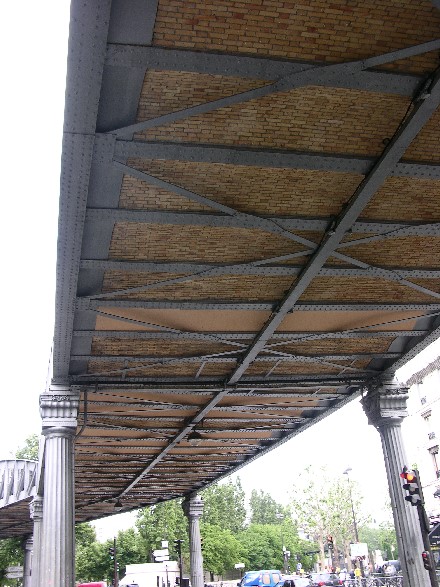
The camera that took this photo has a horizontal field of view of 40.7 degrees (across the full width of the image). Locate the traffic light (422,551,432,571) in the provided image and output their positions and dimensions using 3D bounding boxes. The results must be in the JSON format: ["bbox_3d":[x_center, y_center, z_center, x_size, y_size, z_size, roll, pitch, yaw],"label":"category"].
[{"bbox_3d":[4.472,5.759,12.800,0.180,0.400,0.140,6,-27,-22],"label":"traffic light"}]

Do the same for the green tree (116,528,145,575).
[{"bbox_3d":[-9.321,27.802,61.375,4.800,6.533,4.800,-1,-25,-9],"label":"green tree"}]

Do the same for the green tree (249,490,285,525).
[{"bbox_3d":[8.197,38.542,95.297,7.000,13.238,7.000,-6,-25,2],"label":"green tree"}]

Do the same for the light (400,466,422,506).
[{"bbox_3d":[4.336,4.358,13.400,0.340,0.830,0.280,14,-31,-35],"label":"light"}]

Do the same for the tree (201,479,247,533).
[{"bbox_3d":[0.943,35.218,88.407,8.000,14.504,8.000,-4,-25,-1],"label":"tree"}]

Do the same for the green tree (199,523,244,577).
[{"bbox_3d":[0.428,29.012,65.918,5.200,6.704,5.200,-4,-25,-1],"label":"green tree"}]

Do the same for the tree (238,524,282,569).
[{"bbox_3d":[5.087,30.403,69.487,5.800,6.506,5.800,-6,-25,2],"label":"tree"}]

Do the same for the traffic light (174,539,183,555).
[{"bbox_3d":[-2.371,14.283,33.500,0.400,0.850,0.300,4,-27,-19],"label":"traffic light"}]

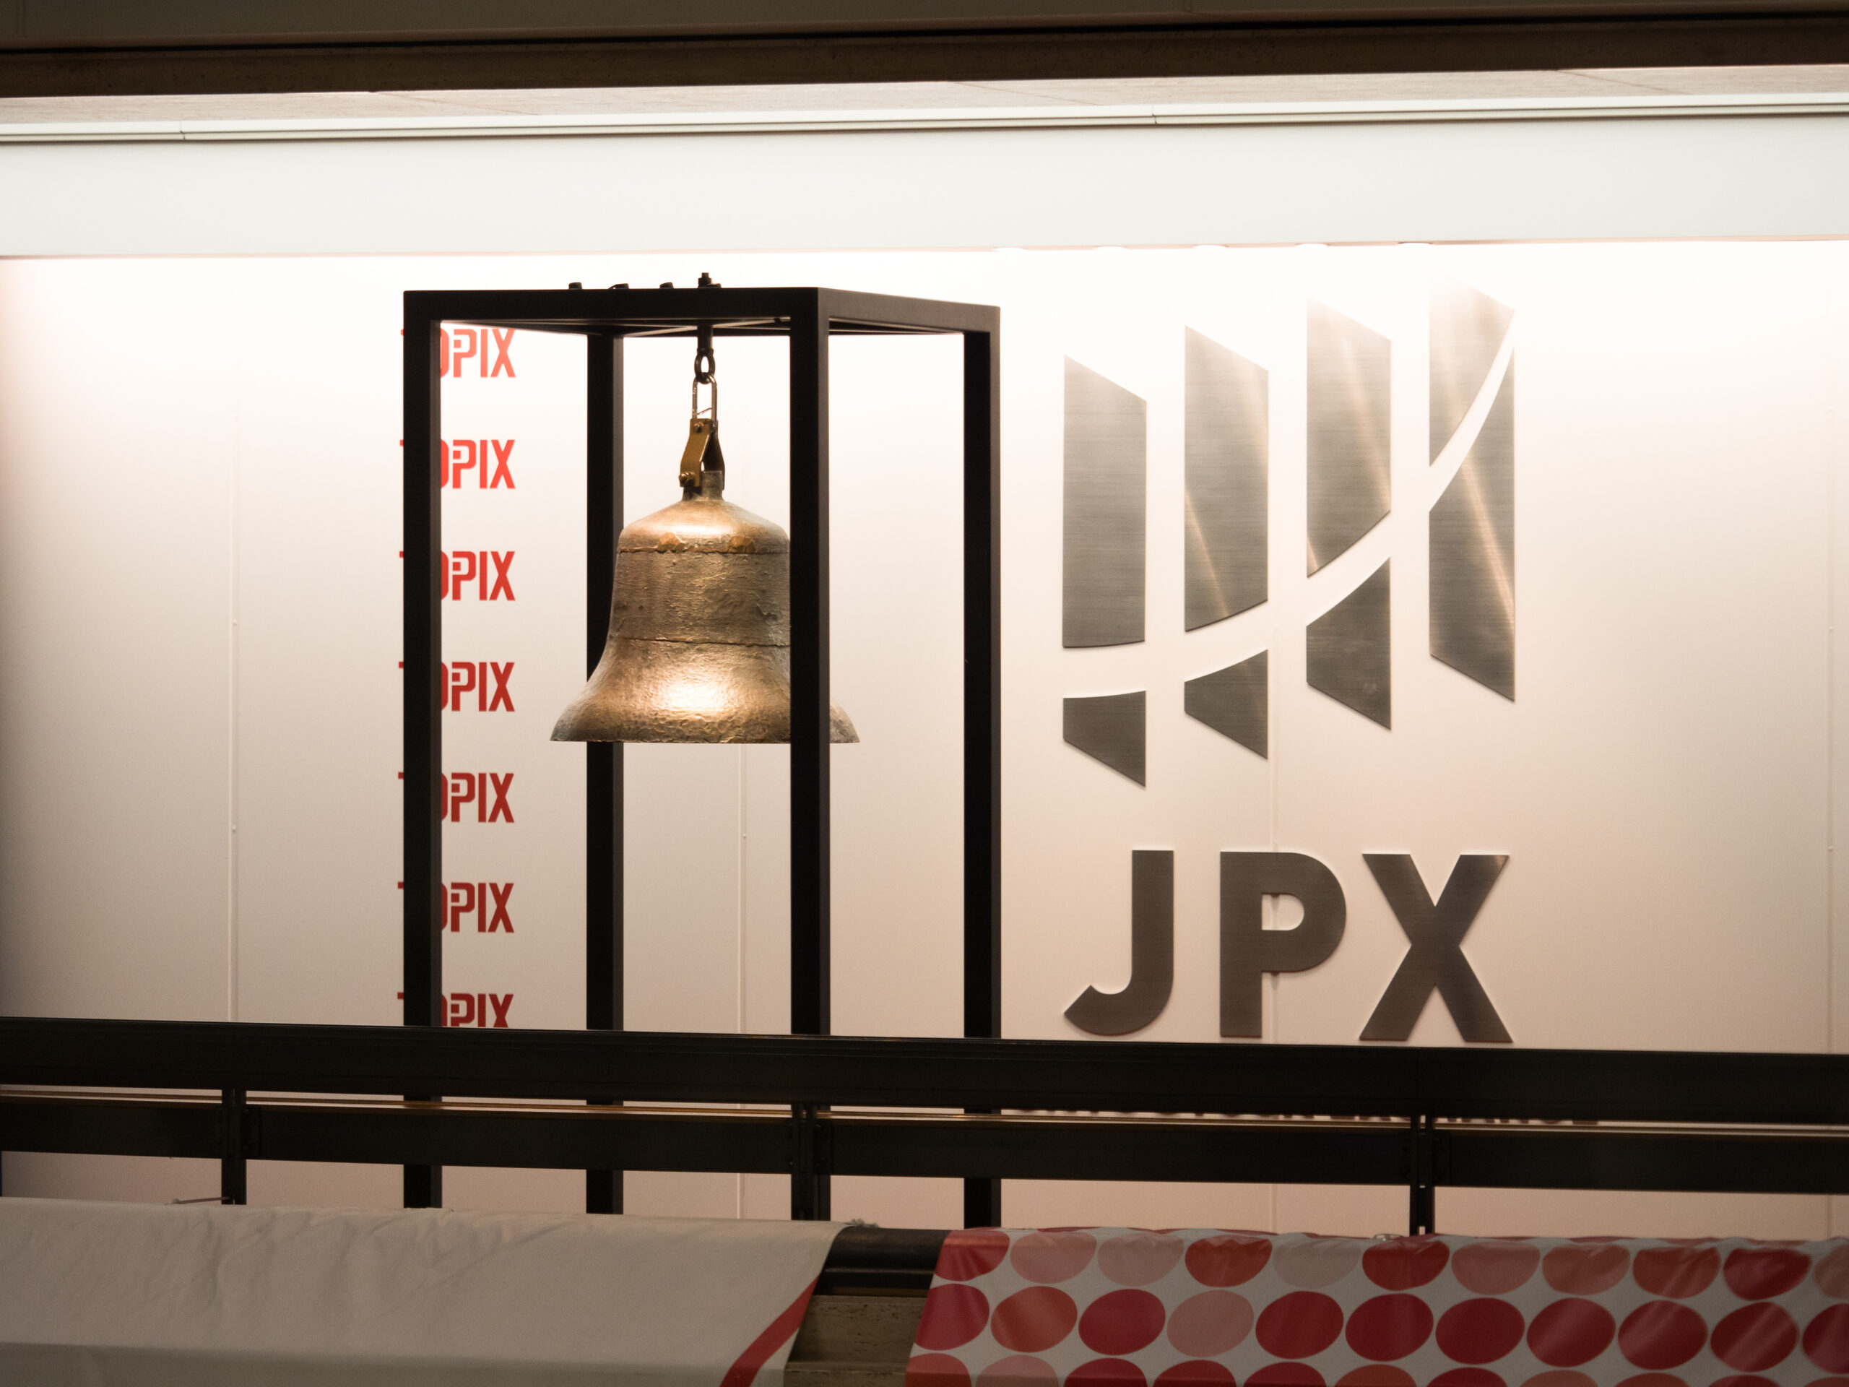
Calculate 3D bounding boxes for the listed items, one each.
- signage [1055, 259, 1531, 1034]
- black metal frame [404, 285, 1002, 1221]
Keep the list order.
[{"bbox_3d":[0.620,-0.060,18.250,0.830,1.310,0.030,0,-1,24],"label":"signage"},{"bbox_3d":[-0.372,0.448,17.581,0.740,2.200,0.740,0,-1,24],"label":"black metal frame"}]

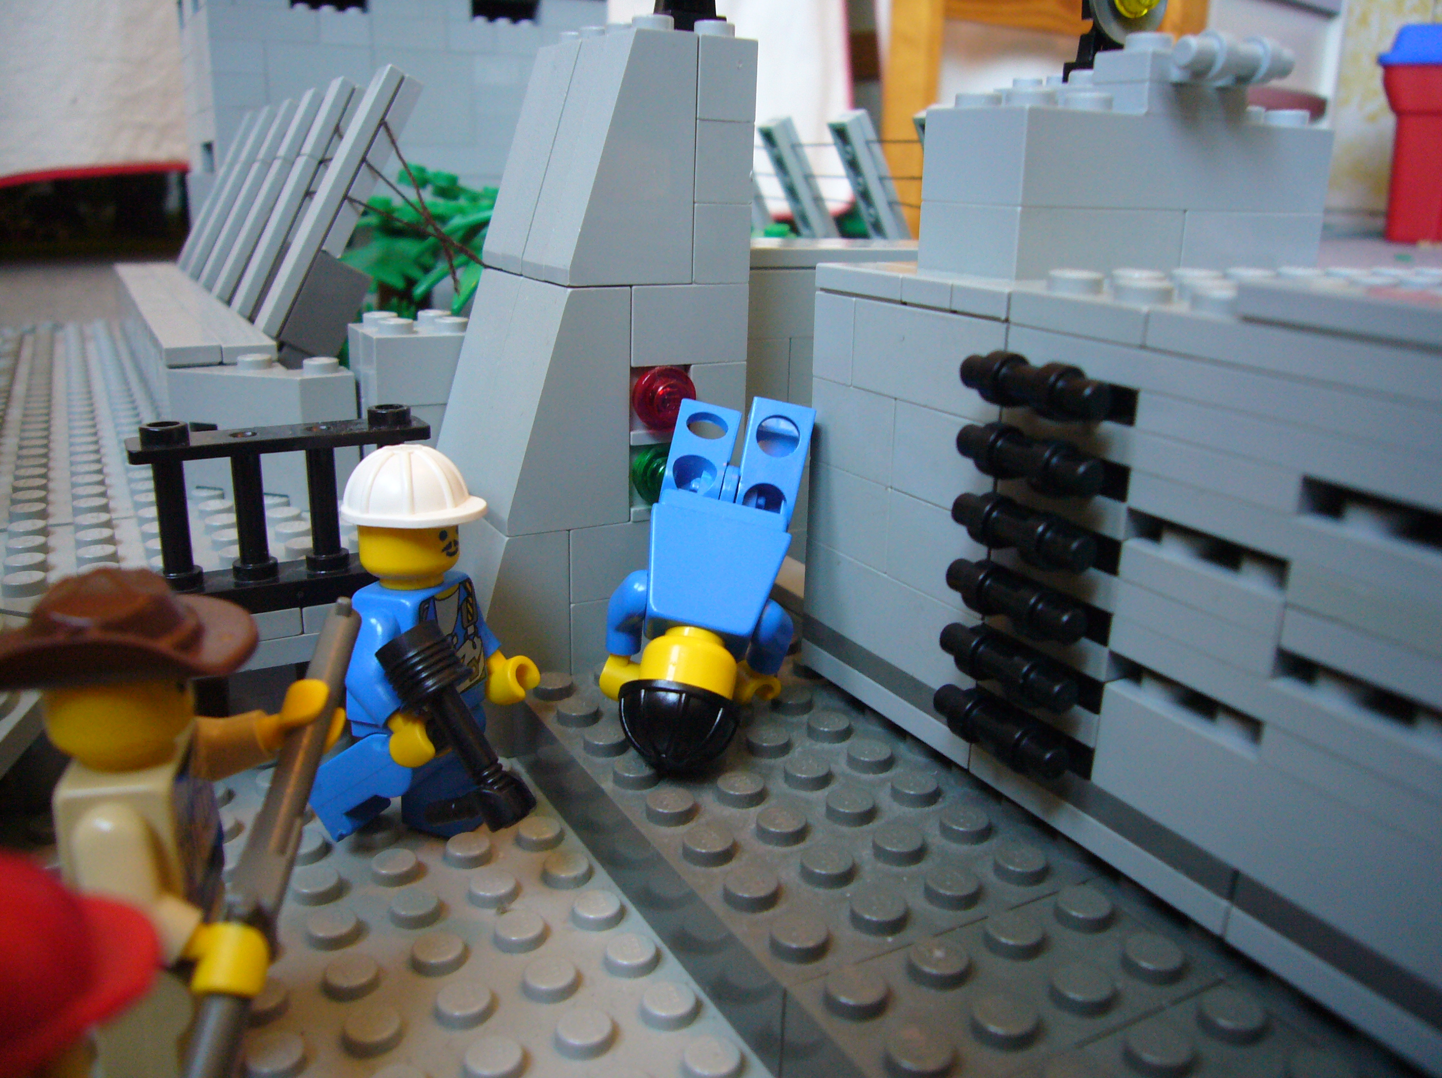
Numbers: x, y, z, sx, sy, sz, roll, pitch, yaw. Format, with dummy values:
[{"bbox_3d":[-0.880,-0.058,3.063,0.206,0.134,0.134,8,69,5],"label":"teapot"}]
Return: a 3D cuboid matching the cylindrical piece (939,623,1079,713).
[{"bbox_3d":[0.026,0.012,0.107,0.005,0.005,0.016,-8,19,-28],"label":"cylindrical piece"}]

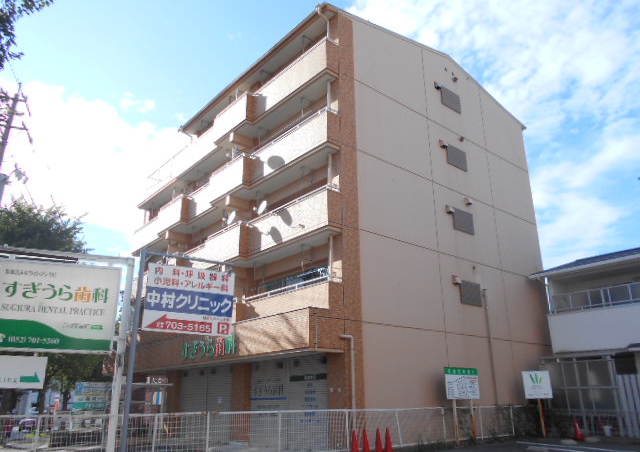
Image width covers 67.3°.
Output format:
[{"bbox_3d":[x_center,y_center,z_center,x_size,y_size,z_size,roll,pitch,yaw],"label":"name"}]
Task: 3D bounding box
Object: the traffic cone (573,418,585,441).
[{"bbox_3d":[9.069,7.134,16.882,0.310,0.700,0.310,15,-24,-37],"label":"traffic cone"}]

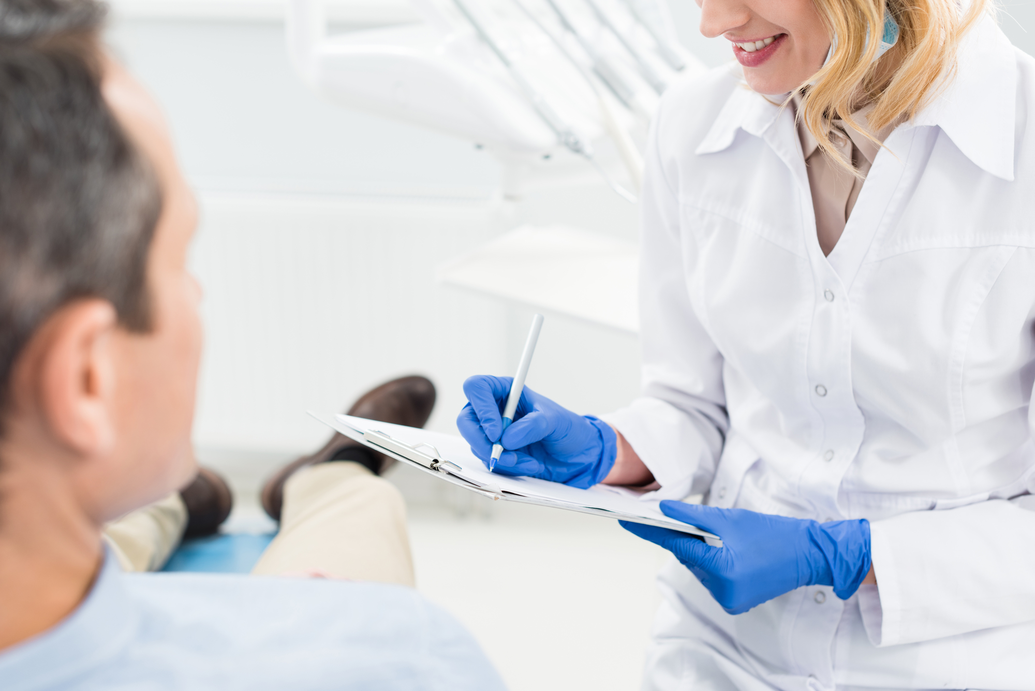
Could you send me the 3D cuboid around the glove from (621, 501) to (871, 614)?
[{"bbox_3d":[0.205,0.189,1.285,0.215,0.088,0.090,4,18,11],"label":"glove"}]

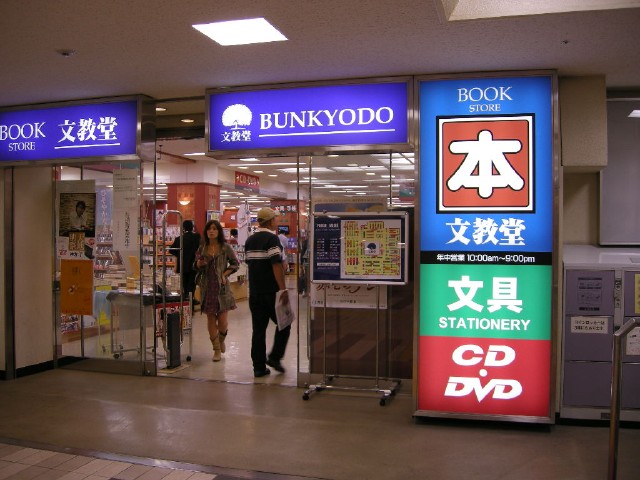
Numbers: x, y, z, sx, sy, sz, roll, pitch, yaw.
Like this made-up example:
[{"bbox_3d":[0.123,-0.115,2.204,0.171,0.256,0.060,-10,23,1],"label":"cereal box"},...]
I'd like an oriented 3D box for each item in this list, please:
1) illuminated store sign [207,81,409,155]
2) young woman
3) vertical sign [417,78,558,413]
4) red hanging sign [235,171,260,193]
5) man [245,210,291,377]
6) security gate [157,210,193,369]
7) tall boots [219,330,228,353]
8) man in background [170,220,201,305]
[{"bbox_3d":[-0.080,-0.991,5.404,1.700,0.545,0.250,0,1,15],"label":"illuminated store sign"},{"bbox_3d":[-1.192,0.595,7.740,0.520,1.620,0.400,0,1,0],"label":"young woman"},{"bbox_3d":[1.251,0.071,5.040,1.040,2.580,0.250,0,1,15],"label":"vertical sign"},{"bbox_3d":[-1.547,-1.233,14.200,0.060,0.370,1.350,0,1,15],"label":"red hanging sign"},{"bbox_3d":[-0.543,0.546,6.889,0.400,1.730,0.500,-1,1,-45],"label":"man"},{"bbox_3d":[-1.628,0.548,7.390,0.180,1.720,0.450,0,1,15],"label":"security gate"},{"bbox_3d":[-1.153,1.212,7.950,0.115,0.290,0.240,0,1,-2],"label":"tall boots"},{"bbox_3d":[-2.352,0.511,11.590,0.550,1.690,0.380,0,1,-5],"label":"man in background"}]

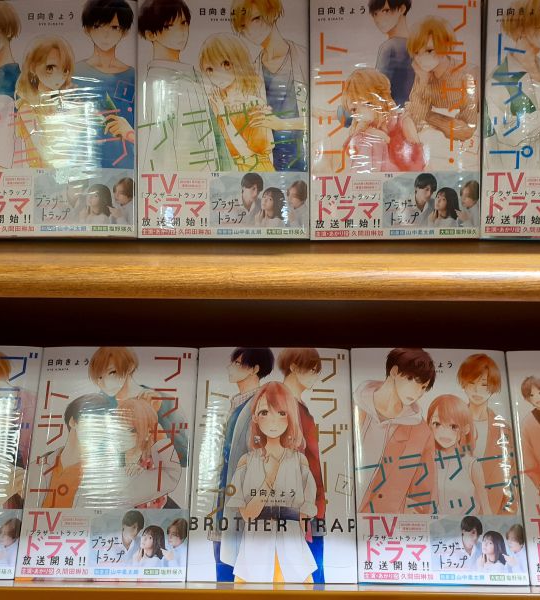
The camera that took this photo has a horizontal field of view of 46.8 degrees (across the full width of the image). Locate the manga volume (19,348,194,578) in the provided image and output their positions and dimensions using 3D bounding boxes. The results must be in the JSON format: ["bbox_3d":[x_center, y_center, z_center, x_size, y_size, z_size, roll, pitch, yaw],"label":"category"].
[{"bbox_3d":[-0.127,0.129,0.508,0.128,0.182,0.015,0,-19,0],"label":"manga volume"}]

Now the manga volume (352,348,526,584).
[{"bbox_3d":[0.133,0.131,0.506,0.128,0.182,0.015,0,-19,0],"label":"manga volume"}]

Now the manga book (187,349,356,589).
[{"bbox_3d":[0.003,0.130,0.507,0.128,0.182,0.015,0,-19,0],"label":"manga book"}]

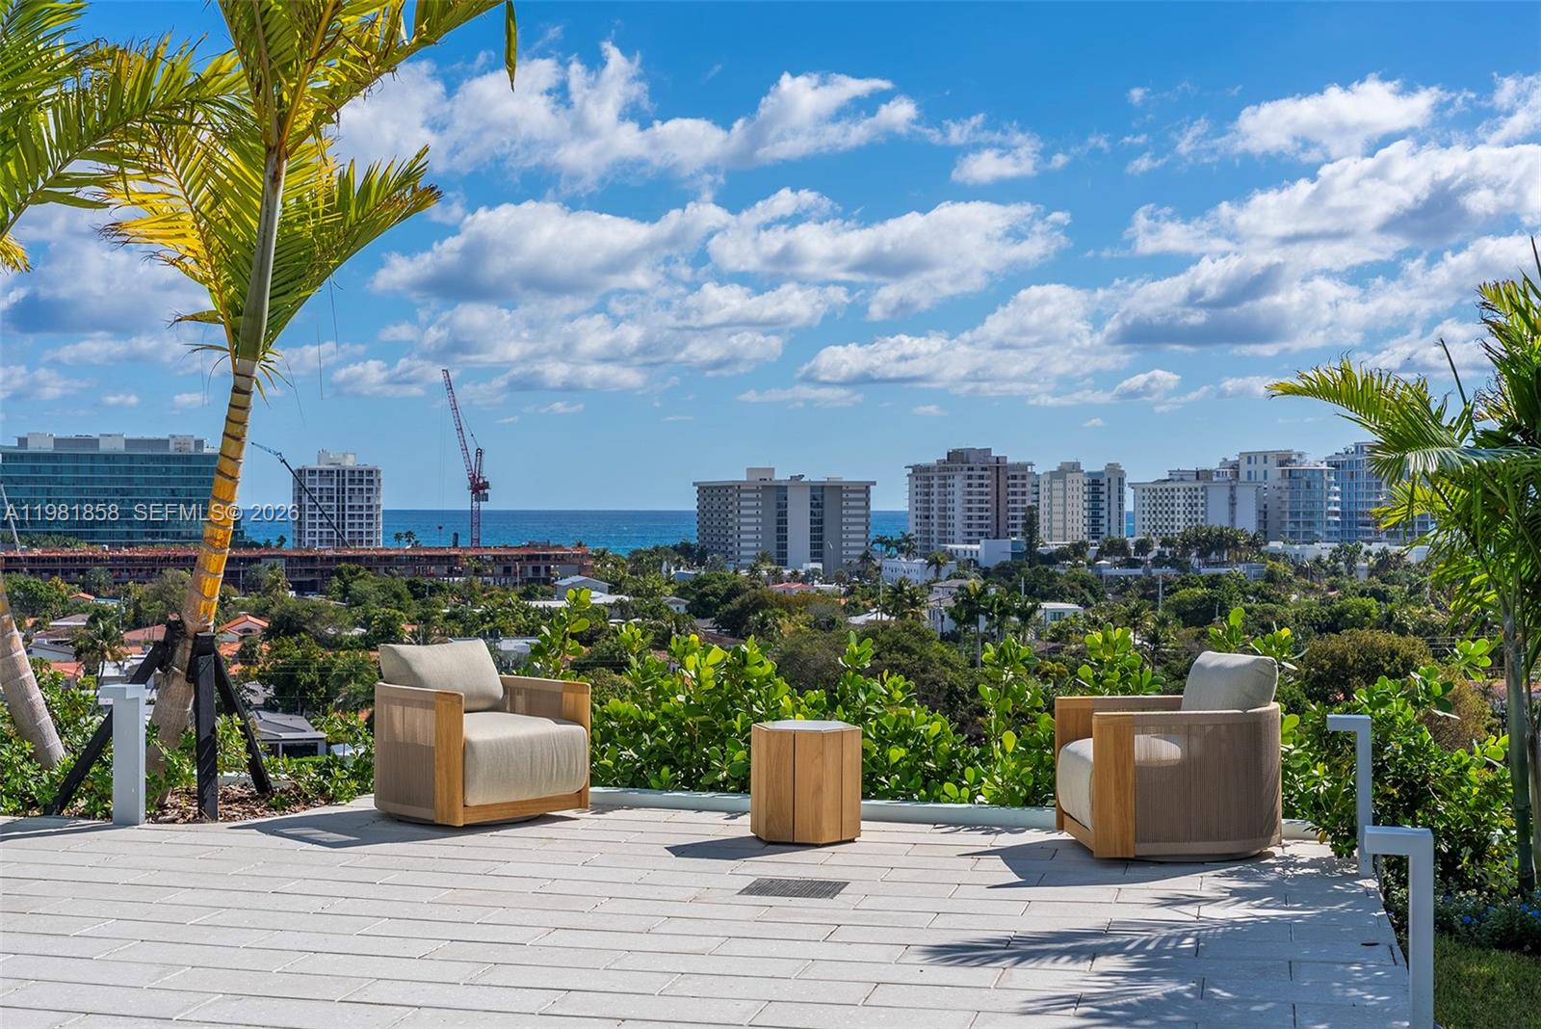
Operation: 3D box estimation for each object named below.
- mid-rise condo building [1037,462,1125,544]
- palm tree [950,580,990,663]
[{"bbox_3d":[108.146,1.127,713.929,16.889,38.222,27.209,0,0,-26],"label":"mid-rise condo building"},{"bbox_3d":[27.229,15.376,280.000,5.700,13.200,5.700,0,0,0],"label":"palm tree"}]

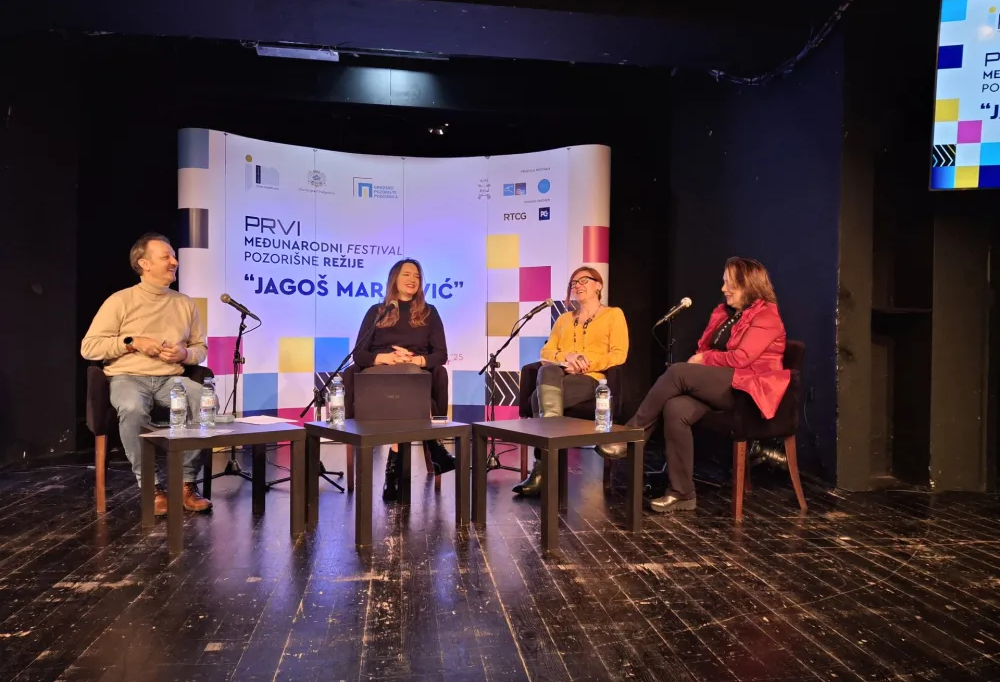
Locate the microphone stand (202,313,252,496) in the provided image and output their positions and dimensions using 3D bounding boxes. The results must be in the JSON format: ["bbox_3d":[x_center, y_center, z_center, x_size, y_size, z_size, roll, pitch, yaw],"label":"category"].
[{"bbox_3d":[-1.536,0.332,4.210,0.500,1.000,0.450,0,0,0],"label":"microphone stand"}]

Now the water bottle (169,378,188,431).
[{"bbox_3d":[-1.416,0.271,3.180,0.065,0.224,0.065,0,0,0],"label":"water bottle"}]

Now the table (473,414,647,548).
[{"bbox_3d":[0.255,0.611,3.264,0.550,0.450,0.550,0,0,-36],"label":"table"}]

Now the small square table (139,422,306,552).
[{"bbox_3d":[-1.223,0.603,3.180,0.550,0.450,0.550,0,0,-36],"label":"small square table"}]

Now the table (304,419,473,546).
[{"bbox_3d":[-0.520,0.610,3.315,0.550,0.450,0.550,0,0,-39],"label":"table"}]

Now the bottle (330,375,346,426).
[{"bbox_3d":[-0.739,0.265,3.285,0.066,0.230,0.066,0,0,0],"label":"bottle"}]

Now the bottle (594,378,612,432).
[{"bbox_3d":[0.442,0.274,3.085,0.065,0.224,0.065,0,0,0],"label":"bottle"}]

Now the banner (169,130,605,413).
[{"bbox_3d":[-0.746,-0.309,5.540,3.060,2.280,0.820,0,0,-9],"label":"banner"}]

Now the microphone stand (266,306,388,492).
[{"bbox_3d":[-0.975,0.313,4.190,0.710,1.040,0.490,0,0,-2],"label":"microphone stand"}]

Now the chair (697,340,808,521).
[{"bbox_3d":[1.238,0.418,3.704,0.570,0.840,0.580,0,0,-24],"label":"chair"}]

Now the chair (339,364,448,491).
[{"bbox_3d":[-0.614,0.409,4.264,0.580,0.840,0.570,0,0,-7],"label":"chair"}]

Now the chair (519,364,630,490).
[{"bbox_3d":[0.465,0.413,4.417,0.580,0.840,0.570,0,0,22],"label":"chair"}]

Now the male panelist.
[{"bbox_3d":[-1.794,0.134,3.690,0.590,1.380,0.680,0,0,-34],"label":"male panelist"}]

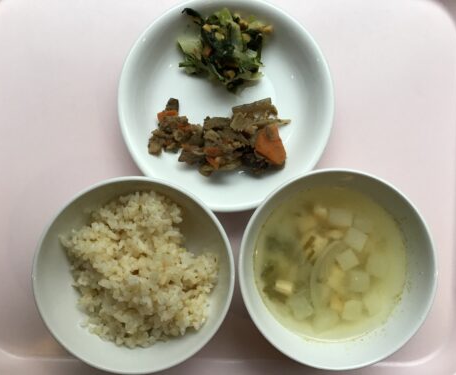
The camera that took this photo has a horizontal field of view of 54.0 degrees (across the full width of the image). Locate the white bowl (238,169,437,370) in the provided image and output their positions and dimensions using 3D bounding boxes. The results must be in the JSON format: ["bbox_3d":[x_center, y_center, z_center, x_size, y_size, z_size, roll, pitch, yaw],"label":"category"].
[{"bbox_3d":[0.068,0.050,0.306,0.125,0.057,0.125,0,90,-1],"label":"white bowl"}]

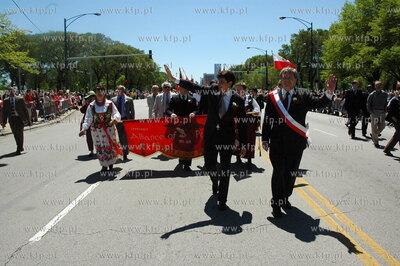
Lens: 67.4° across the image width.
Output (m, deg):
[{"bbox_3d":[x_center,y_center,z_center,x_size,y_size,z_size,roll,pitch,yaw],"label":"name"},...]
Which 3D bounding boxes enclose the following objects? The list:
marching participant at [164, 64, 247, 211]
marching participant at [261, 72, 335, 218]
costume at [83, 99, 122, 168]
[{"bbox_3d":[0.075,0.036,4.096,1.070,1.850,0.680,0,7,7],"label":"marching participant"},{"bbox_3d":[1.149,0.119,3.570,0.840,1.760,0.550,1,8,11],"label":"marching participant"},{"bbox_3d":[-1.982,0.010,6.094,0.760,1.360,0.550,-2,7,-6],"label":"costume"}]

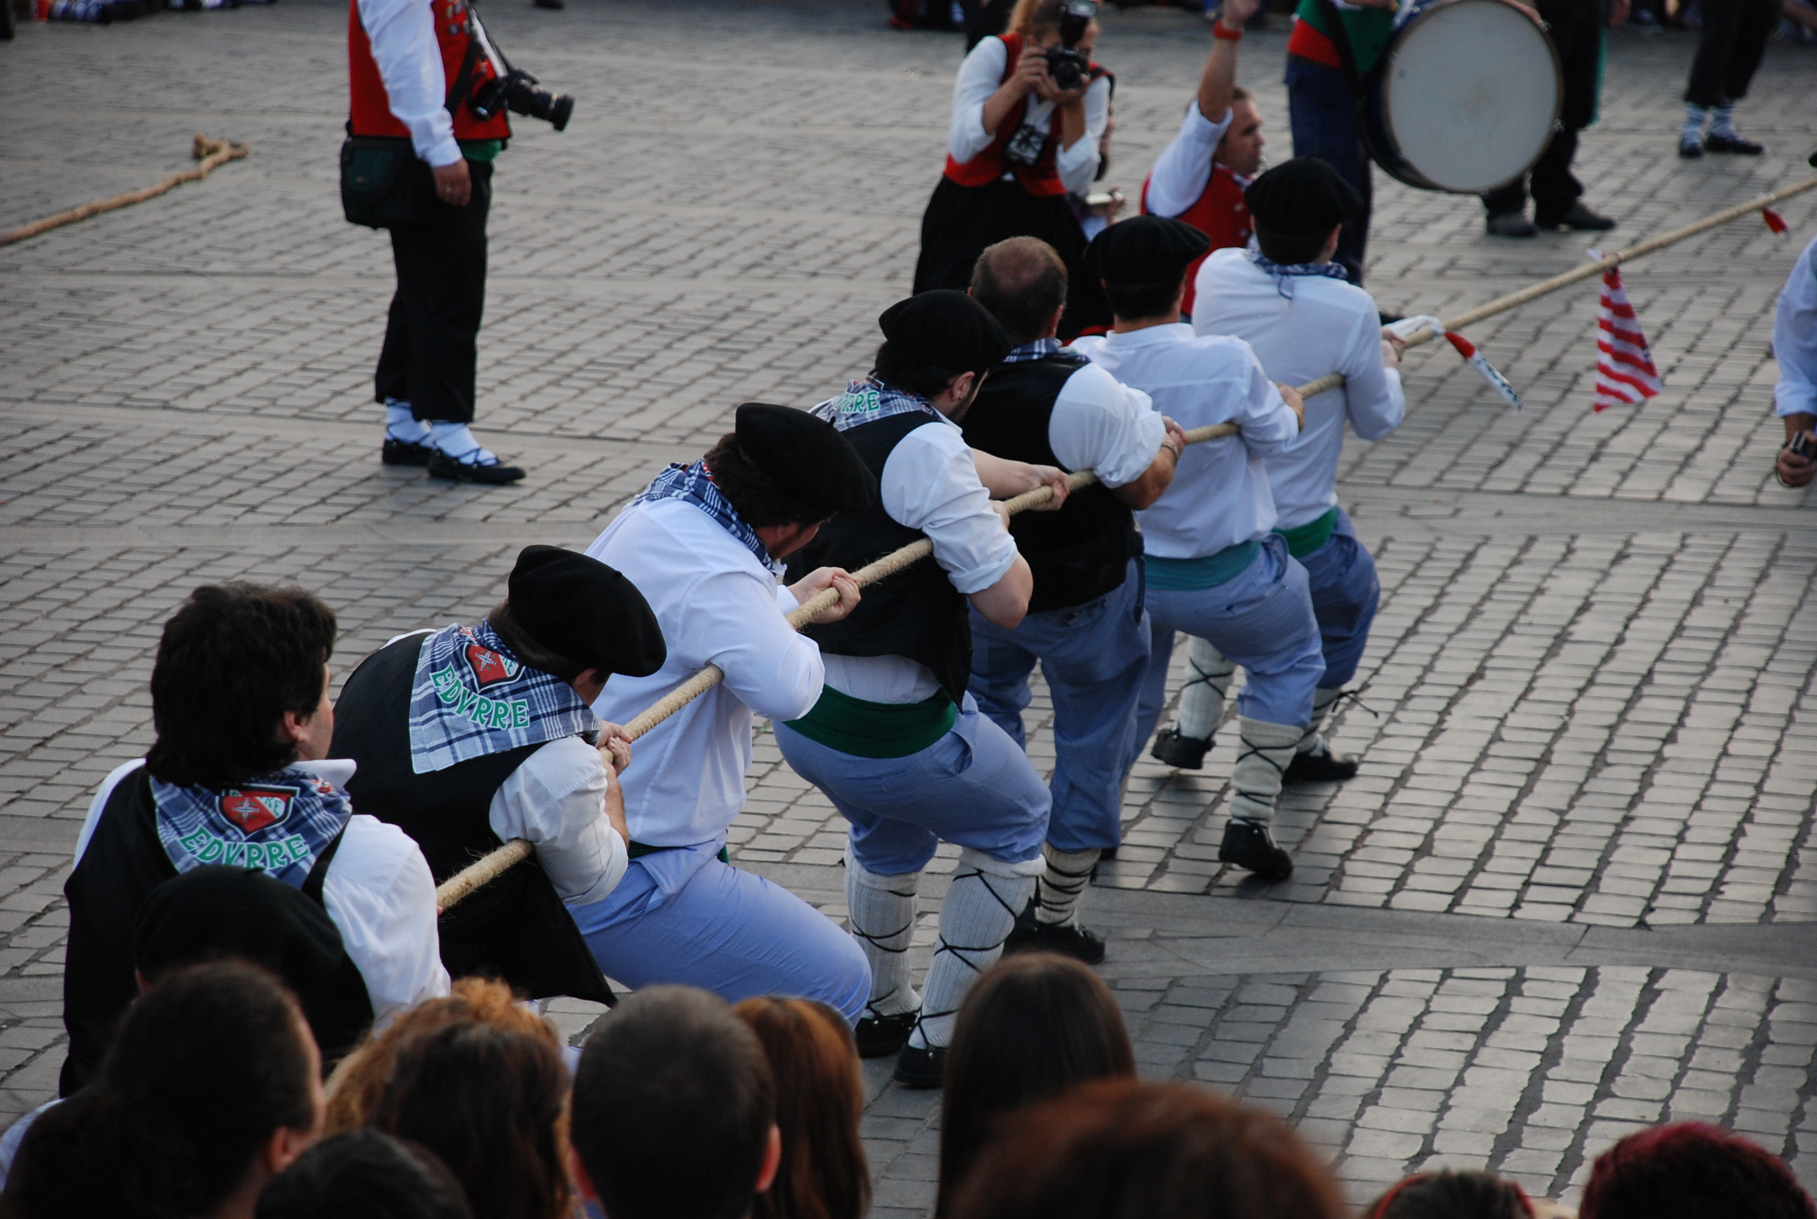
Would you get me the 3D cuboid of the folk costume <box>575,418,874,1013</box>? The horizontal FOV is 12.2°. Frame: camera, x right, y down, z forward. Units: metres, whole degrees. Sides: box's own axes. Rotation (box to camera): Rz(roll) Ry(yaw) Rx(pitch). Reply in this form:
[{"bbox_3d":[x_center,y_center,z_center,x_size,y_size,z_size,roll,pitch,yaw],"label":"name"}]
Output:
[{"bbox_3d":[-0.319,0.353,15.100,0.520,1.390,0.650,6,10,38],"label":"folk costume"}]

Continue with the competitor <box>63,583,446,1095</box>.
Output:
[{"bbox_3d":[-0.958,0.692,12.500,0.570,1.410,0.680,4,8,25],"label":"competitor"}]

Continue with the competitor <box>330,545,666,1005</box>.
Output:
[{"bbox_3d":[-0.658,0.574,13.600,0.520,1.340,0.680,6,10,38],"label":"competitor"}]

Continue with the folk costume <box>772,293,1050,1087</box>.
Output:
[{"bbox_3d":[0.021,0.096,16.600,0.520,1.490,0.580,5,9,32],"label":"folk costume"}]

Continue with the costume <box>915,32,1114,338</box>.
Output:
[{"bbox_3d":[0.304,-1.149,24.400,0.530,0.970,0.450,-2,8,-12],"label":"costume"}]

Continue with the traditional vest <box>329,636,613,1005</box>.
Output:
[{"bbox_3d":[-0.696,0.336,13.500,0.450,0.560,0.360,6,10,38],"label":"traditional vest"}]

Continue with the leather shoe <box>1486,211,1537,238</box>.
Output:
[{"bbox_3d":[2.408,-1.539,33.950,0.105,0.110,0.270,-5,9,-35],"label":"leather shoe"}]

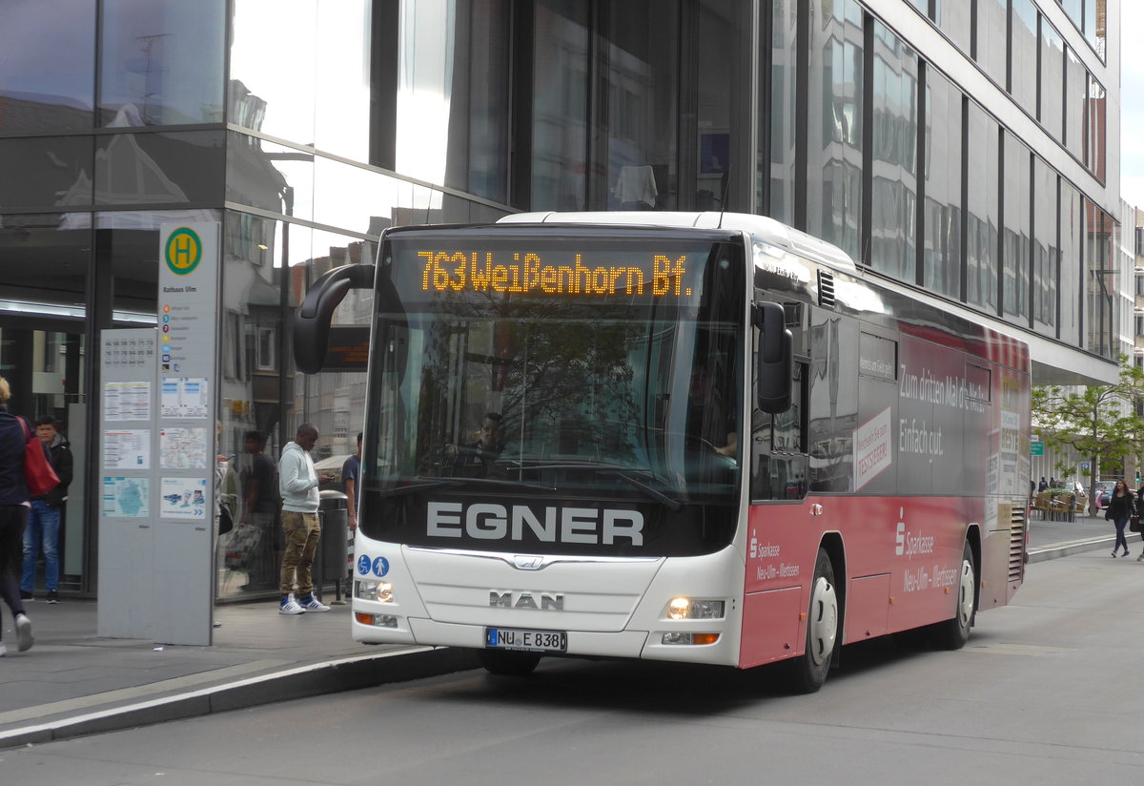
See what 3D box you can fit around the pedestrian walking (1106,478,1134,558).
[{"bbox_3d":[11.932,2.726,57.500,0.540,1.680,0.450,0,-2,27],"label":"pedestrian walking"}]

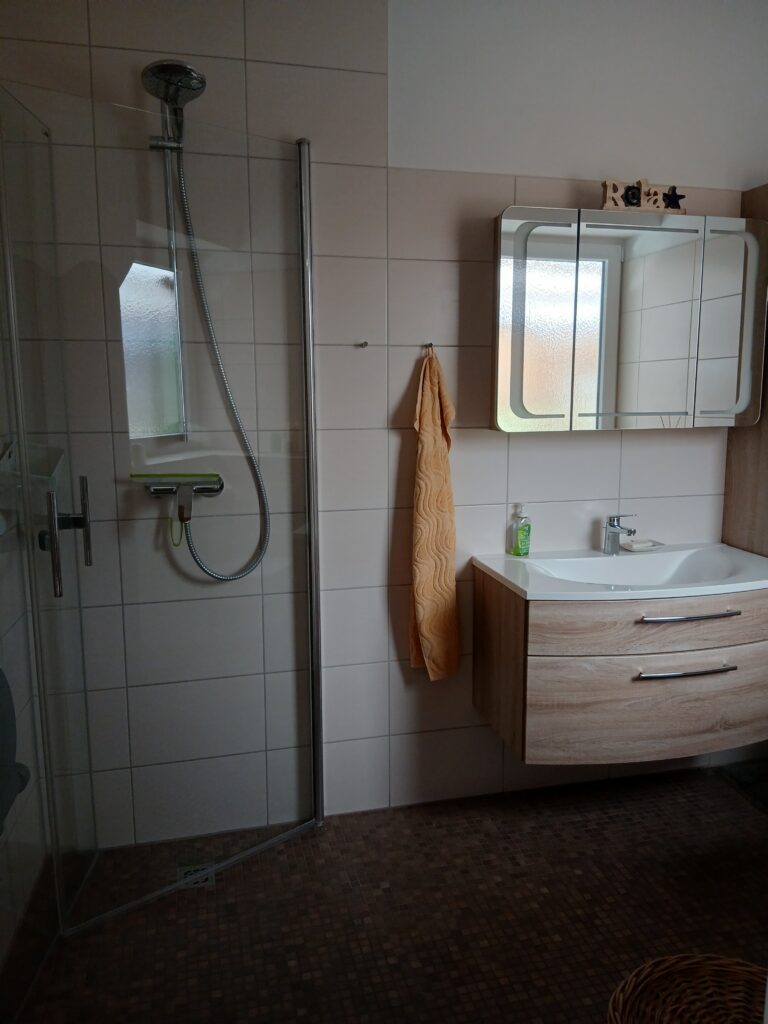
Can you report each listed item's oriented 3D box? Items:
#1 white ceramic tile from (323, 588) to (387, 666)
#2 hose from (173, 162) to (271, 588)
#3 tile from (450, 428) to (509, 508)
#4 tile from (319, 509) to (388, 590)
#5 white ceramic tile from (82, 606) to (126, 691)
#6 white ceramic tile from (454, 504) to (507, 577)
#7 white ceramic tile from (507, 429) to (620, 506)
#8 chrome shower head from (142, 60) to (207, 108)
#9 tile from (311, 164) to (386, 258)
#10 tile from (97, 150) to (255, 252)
[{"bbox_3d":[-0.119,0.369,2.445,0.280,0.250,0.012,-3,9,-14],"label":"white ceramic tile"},{"bbox_3d":[-0.450,-0.375,2.153,0.243,1.171,0.090,-3,9,-14],"label":"hose"},{"bbox_3d":[0.209,-0.144,2.446,0.400,0.250,0.010,-3,9,-14],"label":"tile"},{"bbox_3d":[-0.180,0.122,2.387,0.400,0.250,0.010,-3,9,-14],"label":"tile"},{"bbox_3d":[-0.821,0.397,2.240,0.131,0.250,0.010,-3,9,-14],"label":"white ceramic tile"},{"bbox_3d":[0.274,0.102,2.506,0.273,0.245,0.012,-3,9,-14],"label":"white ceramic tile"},{"bbox_3d":[0.602,-0.162,2.545,0.400,0.250,0.010,-3,9,-14],"label":"white ceramic tile"},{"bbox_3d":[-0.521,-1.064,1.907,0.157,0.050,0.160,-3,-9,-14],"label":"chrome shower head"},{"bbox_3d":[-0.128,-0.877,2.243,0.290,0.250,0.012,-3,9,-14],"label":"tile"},{"bbox_3d":[-0.569,-0.849,2.109,0.400,0.250,0.010,-3,9,-14],"label":"tile"}]

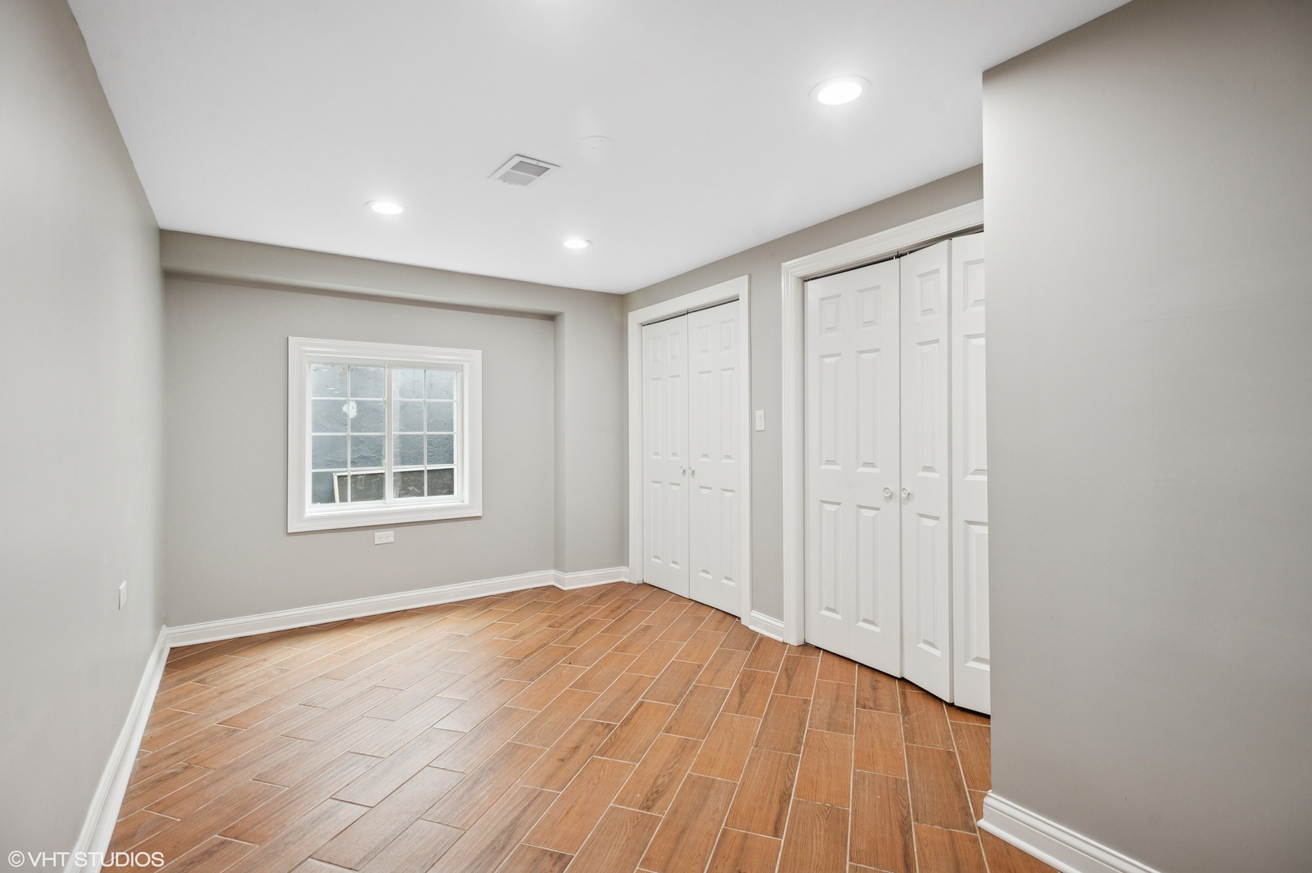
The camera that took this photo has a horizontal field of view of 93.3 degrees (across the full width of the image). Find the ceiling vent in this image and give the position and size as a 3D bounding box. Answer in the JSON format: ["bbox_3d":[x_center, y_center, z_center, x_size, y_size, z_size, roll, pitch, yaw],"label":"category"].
[{"bbox_3d":[-0.562,-1.111,2.625,0.193,0.018,0.287,-1,0,-35],"label":"ceiling vent"}]

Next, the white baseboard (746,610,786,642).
[{"bbox_3d":[0.651,1.104,3.637,0.020,0.113,0.275,-1,0,-35],"label":"white baseboard"}]

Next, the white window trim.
[{"bbox_3d":[-1.783,-0.014,4.179,1.206,1.197,0.110,-1,0,-35],"label":"white window trim"}]

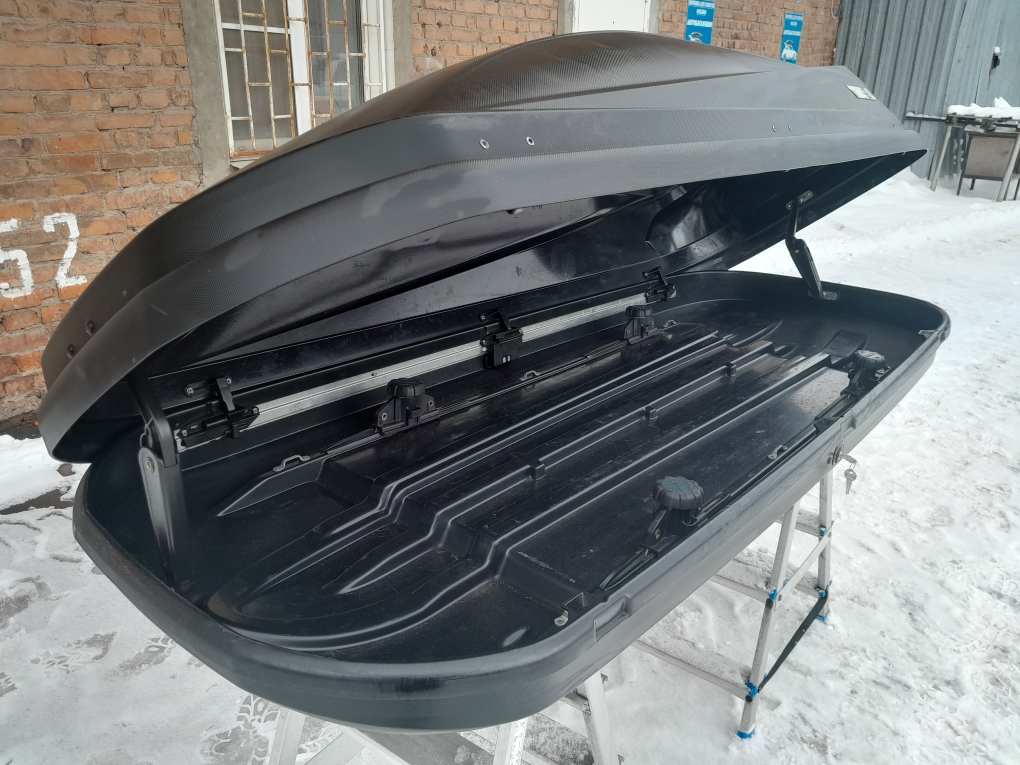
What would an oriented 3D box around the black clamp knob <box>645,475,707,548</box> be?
[{"bbox_3d":[0.233,0.181,1.100,0.070,0.083,0.142,16,24,36],"label":"black clamp knob"}]

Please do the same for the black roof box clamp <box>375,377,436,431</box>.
[{"bbox_3d":[-0.191,0.041,1.483,0.070,0.083,0.142,16,24,36],"label":"black roof box clamp"}]

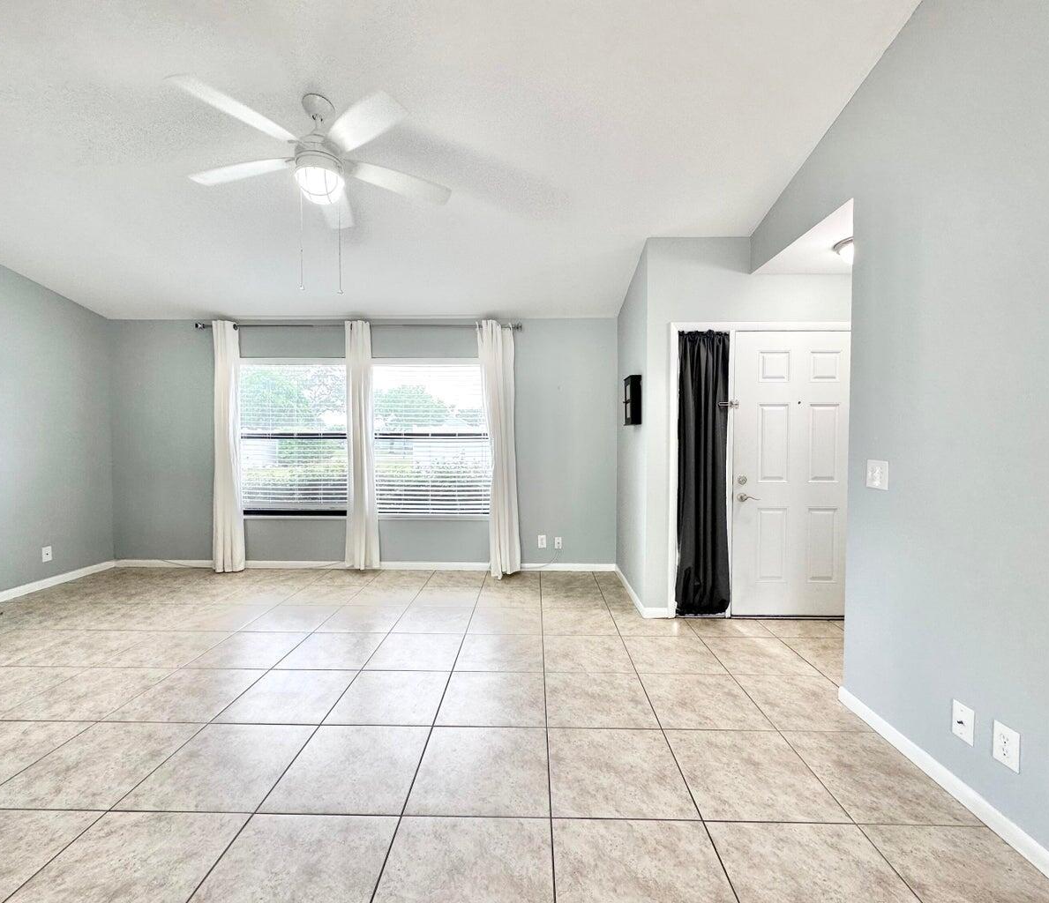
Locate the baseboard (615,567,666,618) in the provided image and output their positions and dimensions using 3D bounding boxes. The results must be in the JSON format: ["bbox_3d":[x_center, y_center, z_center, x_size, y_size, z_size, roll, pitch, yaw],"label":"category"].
[{"bbox_3d":[0.952,1.136,4.077,0.175,0.072,1.212,0,2,1],"label":"baseboard"}]

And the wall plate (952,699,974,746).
[{"bbox_3d":[1.548,0.959,1.721,0.009,0.124,0.083,0,2,1],"label":"wall plate"}]

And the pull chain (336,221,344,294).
[{"bbox_3d":[-0.882,-0.938,2.329,0.022,0.380,0.022,0,2,1],"label":"pull chain"}]

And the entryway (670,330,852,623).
[{"bbox_3d":[1.738,0.136,3.477,1.435,2.107,0.110,0,2,1],"label":"entryway"}]

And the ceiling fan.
[{"bbox_3d":[-0.996,-1.454,2.358,1.280,0.540,1.280,0,2,1],"label":"ceiling fan"}]

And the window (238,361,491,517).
[{"bbox_3d":[-1.561,-0.127,4.748,2.607,1.531,0.120,0,2,1],"label":"window"}]

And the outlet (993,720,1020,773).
[{"bbox_3d":[1.544,0.947,1.563,0.009,0.123,0.084,0,2,1],"label":"outlet"}]

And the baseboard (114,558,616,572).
[{"bbox_3d":[-1.579,1.117,4.740,4.923,0.071,0.018,0,2,1],"label":"baseboard"}]

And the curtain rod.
[{"bbox_3d":[-1.584,-1.181,4.592,3.126,0.060,0.080,0,2,1],"label":"curtain rod"}]

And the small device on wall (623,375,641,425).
[{"bbox_3d":[0.827,-0.381,3.692,0.082,0.366,0.244,0,2,1],"label":"small device on wall"}]

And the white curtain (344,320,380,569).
[{"bbox_3d":[-1.533,-0.046,4.618,0.311,2.364,0.120,0,2,1],"label":"white curtain"}]

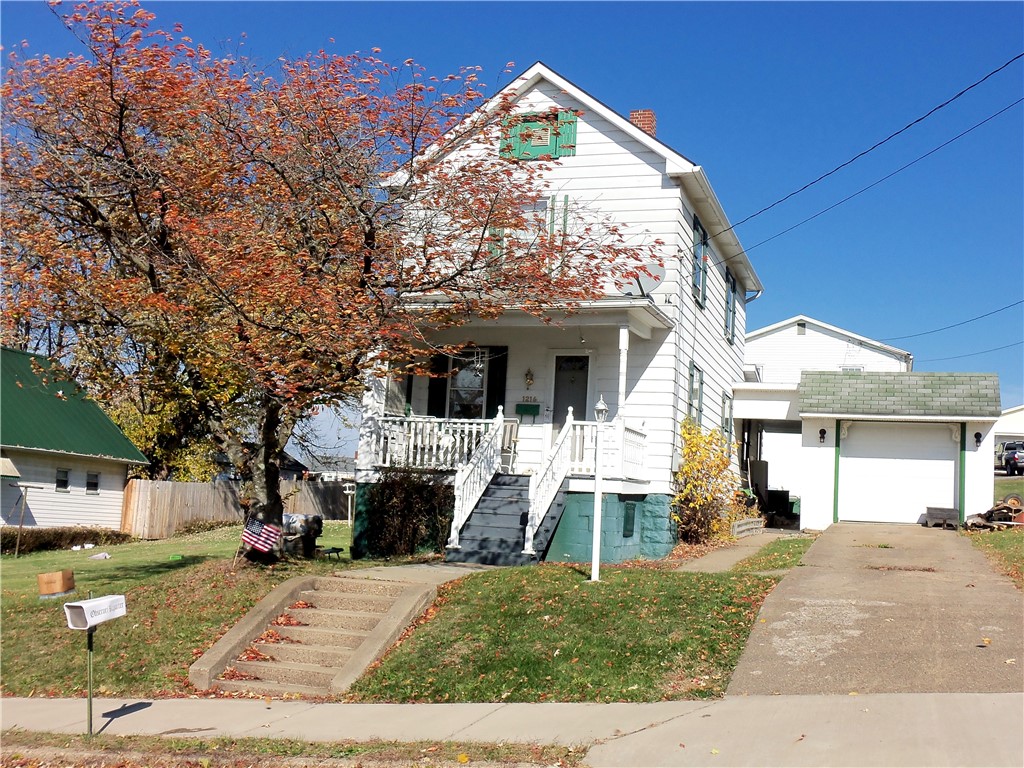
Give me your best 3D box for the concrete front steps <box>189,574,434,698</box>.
[{"bbox_3d":[-1.946,2.611,11.498,1.714,1.061,2.315,1,-7,21],"label":"concrete front steps"}]

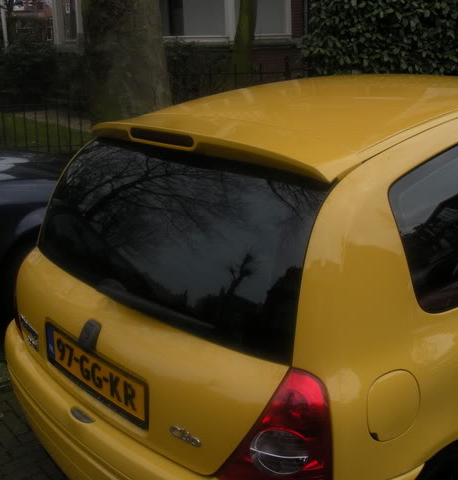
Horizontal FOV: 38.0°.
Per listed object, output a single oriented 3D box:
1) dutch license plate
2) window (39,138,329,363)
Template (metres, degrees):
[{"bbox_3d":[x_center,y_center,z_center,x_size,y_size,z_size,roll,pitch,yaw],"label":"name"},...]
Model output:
[{"bbox_3d":[-0.403,0.382,1.938,0.020,0.116,0.525,-11,21,-42],"label":"dutch license plate"},{"bbox_3d":[-0.227,-0.040,1.978,1.230,0.500,0.110,18,-6,44],"label":"window"}]

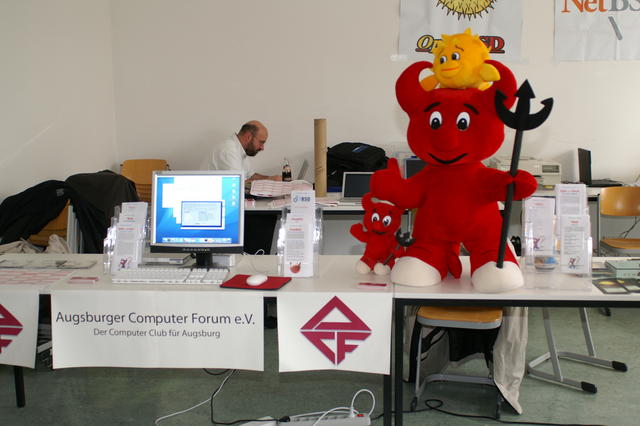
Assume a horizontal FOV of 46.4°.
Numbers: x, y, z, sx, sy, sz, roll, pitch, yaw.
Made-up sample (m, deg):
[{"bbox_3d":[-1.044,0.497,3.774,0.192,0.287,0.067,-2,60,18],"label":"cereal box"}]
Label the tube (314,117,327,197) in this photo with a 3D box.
[{"bbox_3d":[0.000,-0.419,5.648,0.090,0.590,0.090,-1,8,0],"label":"tube"}]

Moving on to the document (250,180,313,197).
[{"bbox_3d":[-0.299,-0.186,5.773,0.460,0.100,0.280,0,7,5],"label":"document"}]

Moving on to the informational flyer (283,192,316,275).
[{"bbox_3d":[-0.082,0.088,3.101,0.120,0.350,0.040,0,-11,6],"label":"informational flyer"}]

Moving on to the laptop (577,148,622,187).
[{"bbox_3d":[2.482,-0.389,6.627,0.290,0.300,0.340,0,7,2],"label":"laptop"}]

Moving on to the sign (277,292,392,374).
[{"bbox_3d":[0.059,0.455,2.812,0.428,0.315,0.030,0,7,5],"label":"sign"}]

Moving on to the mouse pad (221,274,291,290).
[{"bbox_3d":[-0.251,0.272,2.966,0.234,0.008,0.205,1,9,12],"label":"mouse pad"}]

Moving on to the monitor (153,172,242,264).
[{"bbox_3d":[-0.528,0.022,3.277,0.405,0.420,0.200,0,8,7],"label":"monitor"}]

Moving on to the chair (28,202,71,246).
[{"bbox_3d":[-1.738,0.271,4.468,0.430,0.850,0.500,0,7,5],"label":"chair"}]

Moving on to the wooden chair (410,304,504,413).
[{"bbox_3d":[0.680,0.500,3.622,0.410,0.820,0.480,1,9,14],"label":"wooden chair"}]

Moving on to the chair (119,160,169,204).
[{"bbox_3d":[-1.545,-0.031,6.346,0.430,0.850,0.500,0,7,5],"label":"chair"}]

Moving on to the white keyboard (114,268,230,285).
[{"bbox_3d":[-0.598,0.256,3.031,0.450,0.032,0.145,0,7,3],"label":"white keyboard"}]

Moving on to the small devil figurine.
[{"bbox_3d":[0.251,0.081,3.161,0.235,0.335,0.180,0,7,4],"label":"small devil figurine"}]

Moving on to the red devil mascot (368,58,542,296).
[{"bbox_3d":[0.543,-0.157,2.929,0.620,0.845,0.420,2,9,16],"label":"red devil mascot"}]

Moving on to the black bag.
[{"bbox_3d":[0.325,-0.374,6.030,0.520,0.380,0.280,0,8,3],"label":"black bag"}]

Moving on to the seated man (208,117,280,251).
[{"bbox_3d":[-0.581,-0.046,5.773,0.700,1.310,0.500,-1,8,-3],"label":"seated man"}]

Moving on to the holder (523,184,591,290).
[{"bbox_3d":[0.891,0.091,2.845,0.245,0.370,0.160,0,8,6],"label":"holder"}]

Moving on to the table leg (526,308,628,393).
[{"bbox_3d":[1.374,0.632,3.966,0.400,0.440,0.410,-9,12,-43],"label":"table leg"}]

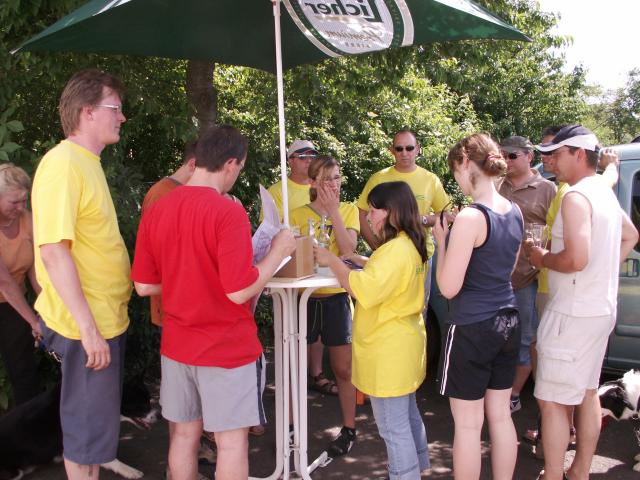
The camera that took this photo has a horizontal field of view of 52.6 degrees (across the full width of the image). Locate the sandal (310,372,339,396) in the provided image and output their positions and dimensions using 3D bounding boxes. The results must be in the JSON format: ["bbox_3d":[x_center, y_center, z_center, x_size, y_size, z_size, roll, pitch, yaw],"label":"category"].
[{"bbox_3d":[0.026,1.057,4.734,0.275,0.110,0.105,3,6,37],"label":"sandal"}]

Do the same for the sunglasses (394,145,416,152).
[{"bbox_3d":[0.548,-0.587,4.150,0.145,0.045,0.140,0,6,3],"label":"sunglasses"}]

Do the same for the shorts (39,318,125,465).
[{"bbox_3d":[-0.870,0.539,2.380,0.310,0.560,0.400,-1,6,-9],"label":"shorts"}]

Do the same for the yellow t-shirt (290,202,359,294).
[{"bbox_3d":[0.028,0.048,3.639,0.420,0.540,0.270,0,5,6],"label":"yellow t-shirt"}]

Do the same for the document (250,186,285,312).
[{"bbox_3d":[-0.264,0.037,2.820,0.320,0.520,0.140,2,6,20],"label":"document"}]

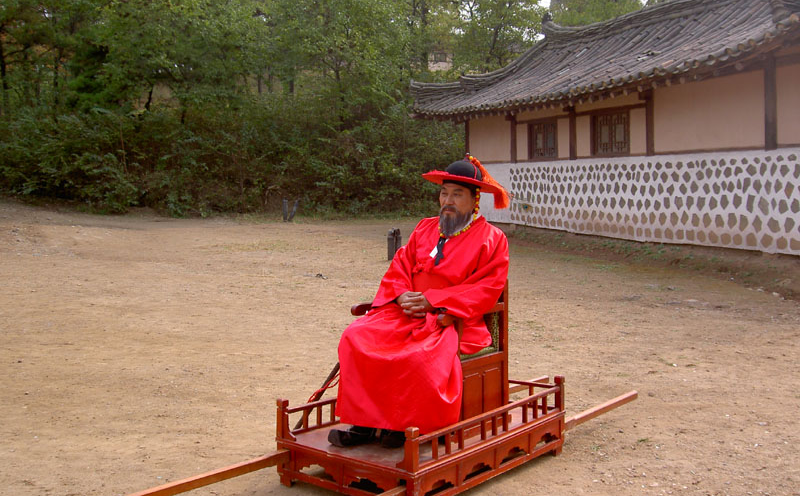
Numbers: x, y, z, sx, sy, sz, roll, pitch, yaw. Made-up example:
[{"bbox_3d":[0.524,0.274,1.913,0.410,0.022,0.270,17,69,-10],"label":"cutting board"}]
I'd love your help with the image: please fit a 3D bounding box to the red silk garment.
[{"bbox_3d":[0.121,0.346,4.237,0.584,0.993,0.766,3,5,39],"label":"red silk garment"}]

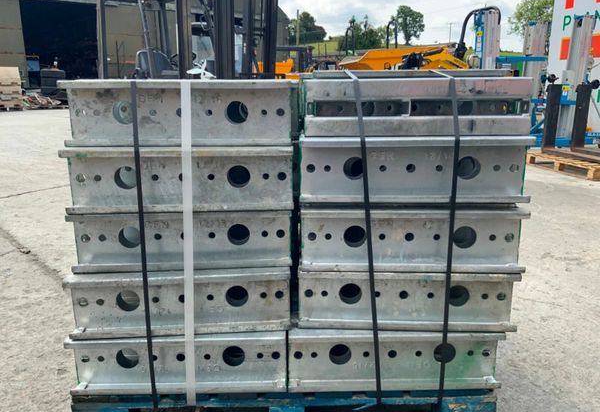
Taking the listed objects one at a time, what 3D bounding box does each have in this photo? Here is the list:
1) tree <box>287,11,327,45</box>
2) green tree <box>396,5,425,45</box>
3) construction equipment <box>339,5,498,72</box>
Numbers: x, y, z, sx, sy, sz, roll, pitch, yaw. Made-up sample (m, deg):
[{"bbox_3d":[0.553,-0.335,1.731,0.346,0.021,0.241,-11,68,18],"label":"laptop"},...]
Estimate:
[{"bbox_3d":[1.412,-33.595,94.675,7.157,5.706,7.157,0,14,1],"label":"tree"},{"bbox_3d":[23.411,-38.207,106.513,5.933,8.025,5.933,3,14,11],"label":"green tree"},{"bbox_3d":[2.525,-3.012,11.129,3.300,2.520,1.750,2,14,10],"label":"construction equipment"}]

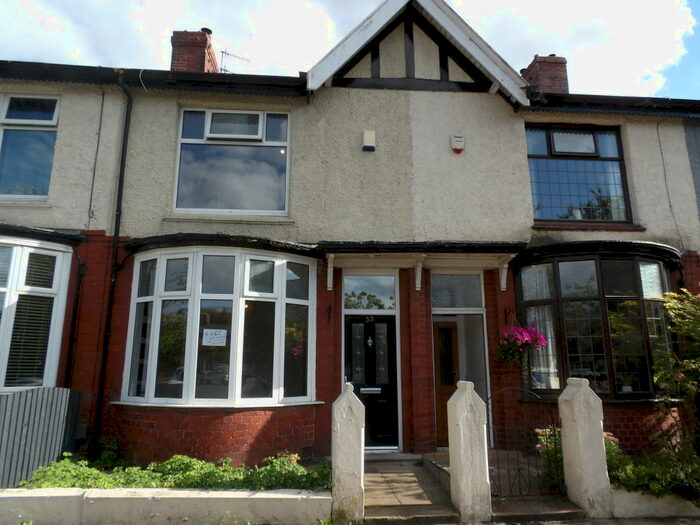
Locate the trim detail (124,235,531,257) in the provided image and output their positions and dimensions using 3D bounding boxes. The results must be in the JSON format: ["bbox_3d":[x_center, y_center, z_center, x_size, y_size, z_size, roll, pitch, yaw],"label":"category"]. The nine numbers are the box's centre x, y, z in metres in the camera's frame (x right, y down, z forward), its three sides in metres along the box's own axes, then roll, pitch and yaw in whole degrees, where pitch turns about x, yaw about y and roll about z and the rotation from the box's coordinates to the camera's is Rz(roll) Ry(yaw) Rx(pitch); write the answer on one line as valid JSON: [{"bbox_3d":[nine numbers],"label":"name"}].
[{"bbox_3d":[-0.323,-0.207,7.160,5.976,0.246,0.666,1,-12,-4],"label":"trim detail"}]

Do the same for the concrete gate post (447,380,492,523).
[{"bbox_3d":[1.276,1.996,5.260,0.305,1.386,0.400,1,-12,-6],"label":"concrete gate post"}]

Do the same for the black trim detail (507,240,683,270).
[{"bbox_3d":[3.921,-0.108,7.432,2.690,0.230,0.900,1,-12,-6],"label":"black trim detail"}]

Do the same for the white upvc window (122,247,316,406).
[{"bbox_3d":[-1.757,0.874,6.618,2.630,2.020,0.740,1,-12,-6],"label":"white upvc window"}]

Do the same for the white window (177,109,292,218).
[{"bbox_3d":[-1.865,-1.624,7.846,1.763,1.775,0.082,1,-12,-4],"label":"white window"}]

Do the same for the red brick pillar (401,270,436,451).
[{"bbox_3d":[1.021,1.444,7.400,0.465,2.751,0.280,1,-12,-6],"label":"red brick pillar"}]

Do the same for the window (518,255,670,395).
[{"bbox_3d":[3.930,0.962,7.294,2.644,2.060,0.758,1,-12,-4],"label":"window"}]

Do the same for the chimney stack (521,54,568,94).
[{"bbox_3d":[5.256,-4.797,13.228,0.861,1.261,1.230,1,-12,-4],"label":"chimney stack"}]

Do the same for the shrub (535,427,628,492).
[{"bbox_3d":[2.753,2.315,5.833,0.950,0.700,0.750,1,-12,-6],"label":"shrub"}]

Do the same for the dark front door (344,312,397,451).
[{"bbox_3d":[0.318,1.776,7.353,0.797,1.934,0.072,1,-12,-4],"label":"dark front door"}]

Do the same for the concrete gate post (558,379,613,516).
[{"bbox_3d":[2.600,2.020,5.391,0.287,1.391,0.400,1,-12,-6],"label":"concrete gate post"}]

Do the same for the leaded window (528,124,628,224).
[{"bbox_3d":[3.887,-1.547,8.330,1.844,1.785,0.120,1,-12,-6],"label":"leaded window"}]

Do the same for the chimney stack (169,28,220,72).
[{"bbox_3d":[-4.031,-5.157,12.671,0.881,1.415,1.332,1,-12,-4],"label":"chimney stack"}]

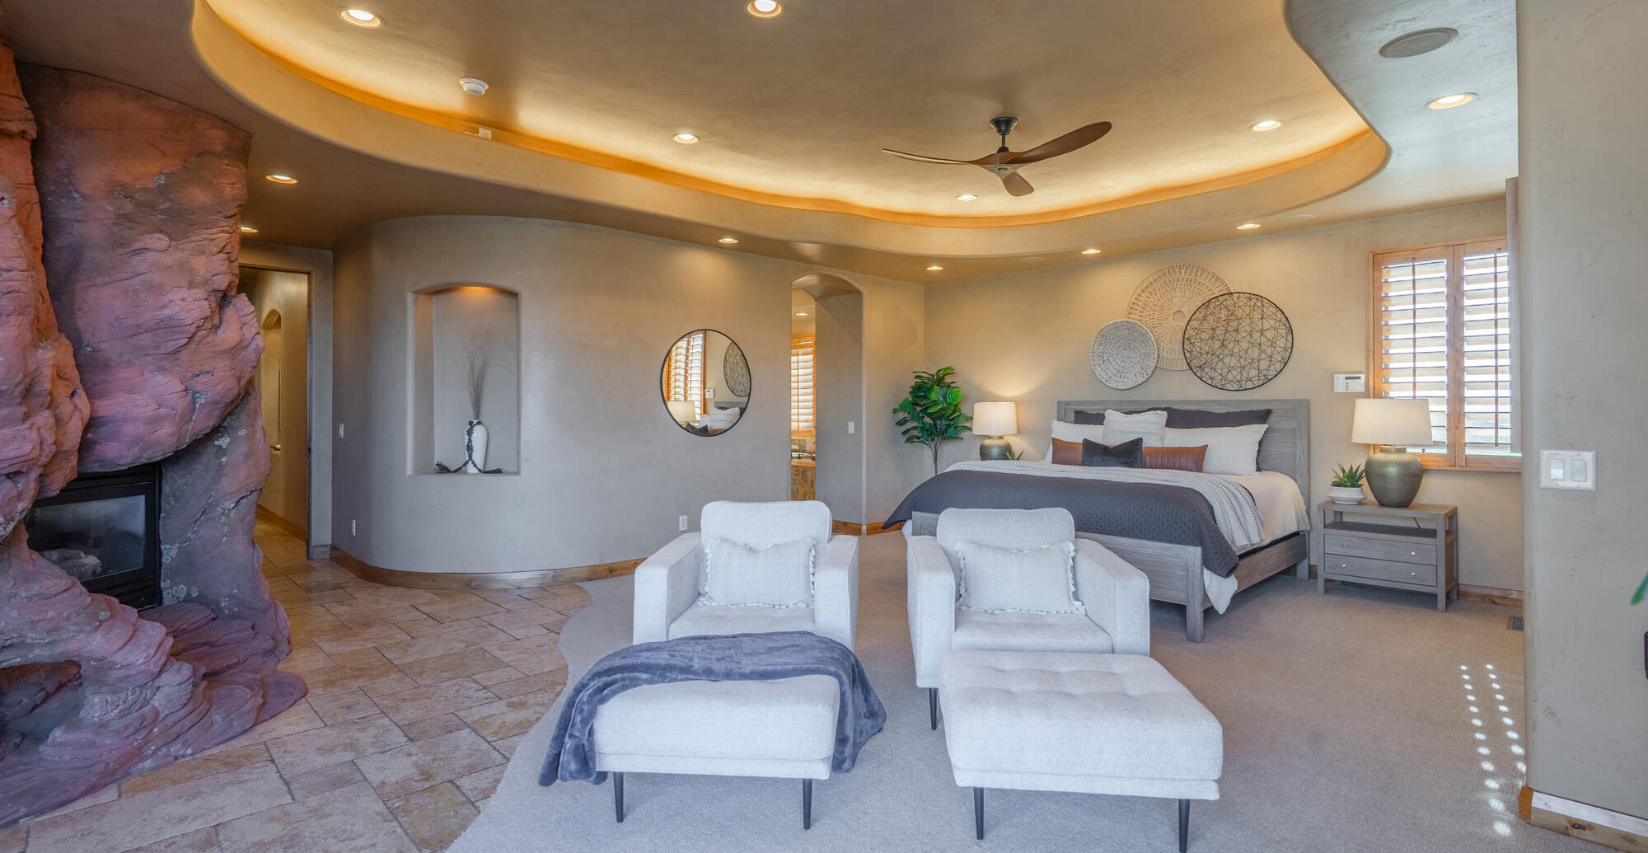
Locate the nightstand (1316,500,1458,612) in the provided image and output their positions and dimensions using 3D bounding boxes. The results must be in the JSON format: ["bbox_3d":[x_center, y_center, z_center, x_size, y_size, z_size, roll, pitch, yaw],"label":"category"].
[{"bbox_3d":[3.865,0.861,5.030,0.470,0.625,0.688,-1,1,-42],"label":"nightstand"}]

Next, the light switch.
[{"bbox_3d":[2.240,0.133,2.203,0.012,0.116,0.116,-1,1,-45],"label":"light switch"}]

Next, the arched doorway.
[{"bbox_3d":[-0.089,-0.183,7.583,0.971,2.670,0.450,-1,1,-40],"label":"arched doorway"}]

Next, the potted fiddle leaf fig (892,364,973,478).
[{"bbox_3d":[1.160,0.259,7.697,0.750,1.770,0.800,0,1,0],"label":"potted fiddle leaf fig"}]

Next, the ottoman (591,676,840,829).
[{"bbox_3d":[-0.329,1.030,2.502,0.740,0.420,0.550,0,1,4],"label":"ottoman"}]

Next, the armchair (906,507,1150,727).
[{"bbox_3d":[0.859,0.807,3.318,0.890,0.825,0.860,0,1,5],"label":"armchair"}]

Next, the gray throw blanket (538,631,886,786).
[{"bbox_3d":[-0.335,0.962,2.547,1.080,0.345,0.540,0,1,4],"label":"gray throw blanket"}]

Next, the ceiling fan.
[{"bbox_3d":[1.149,-1.738,4.611,1.400,0.343,1.280,0,1,24],"label":"ceiling fan"}]

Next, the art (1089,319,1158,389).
[{"bbox_3d":[2.683,-0.639,6.573,0.045,0.640,0.635,-1,1,-44],"label":"art"}]

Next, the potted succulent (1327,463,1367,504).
[{"bbox_3d":[3.713,0.408,5.190,0.210,0.285,0.210,-1,1,-43],"label":"potted succulent"}]

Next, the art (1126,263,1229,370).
[{"bbox_3d":[3.022,-0.920,6.229,0.035,0.900,0.900,-1,1,-44],"label":"art"}]

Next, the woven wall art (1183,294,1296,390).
[{"bbox_3d":[3.312,-0.679,5.890,0.035,0.790,0.800,-1,1,-44],"label":"woven wall art"}]

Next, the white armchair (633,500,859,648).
[{"bbox_3d":[-0.309,0.799,3.434,0.885,0.860,0.870,0,1,4],"label":"white armchair"}]

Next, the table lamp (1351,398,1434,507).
[{"bbox_3d":[3.941,0.189,5.056,0.420,0.725,0.420,-1,1,-43],"label":"table lamp"}]

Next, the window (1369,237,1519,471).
[{"bbox_3d":[4.246,-0.469,4.941,0.070,1.540,0.900,-1,1,-43],"label":"window"}]

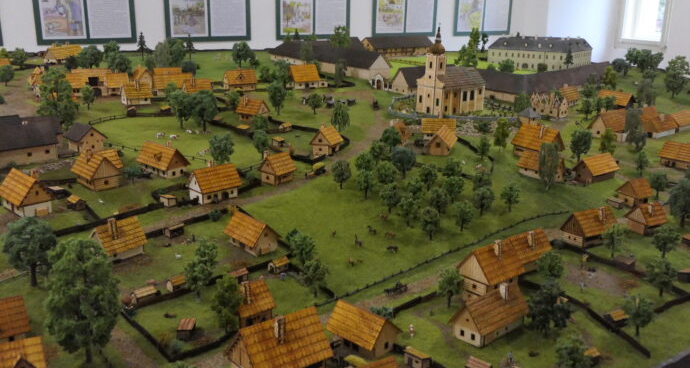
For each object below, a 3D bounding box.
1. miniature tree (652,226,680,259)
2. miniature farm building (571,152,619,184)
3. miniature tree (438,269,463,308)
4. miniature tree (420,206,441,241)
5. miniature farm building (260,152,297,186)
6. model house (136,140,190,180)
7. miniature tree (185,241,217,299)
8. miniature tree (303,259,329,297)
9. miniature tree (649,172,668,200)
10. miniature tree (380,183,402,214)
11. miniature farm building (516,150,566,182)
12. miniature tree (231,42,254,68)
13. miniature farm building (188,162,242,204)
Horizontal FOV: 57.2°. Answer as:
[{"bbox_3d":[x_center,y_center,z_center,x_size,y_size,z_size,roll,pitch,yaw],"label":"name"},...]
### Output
[{"bbox_3d":[0.663,0.122,1.304,0.057,0.067,0.057,1,19,0],"label":"miniature tree"},{"bbox_3d":[0.806,-0.053,2.030,0.144,0.071,0.075,-12,22,-35],"label":"miniature farm building"},{"bbox_3d":[0.198,0.197,1.184,0.045,0.081,0.045,1,17,0],"label":"miniature tree"},{"bbox_3d":[0.182,0.086,1.341,0.042,0.073,0.042,1,19,0],"label":"miniature tree"},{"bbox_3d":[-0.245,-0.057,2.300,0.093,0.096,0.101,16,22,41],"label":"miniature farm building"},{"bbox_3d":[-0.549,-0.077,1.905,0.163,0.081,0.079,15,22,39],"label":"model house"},{"bbox_3d":[-0.295,0.177,1.281,0.068,0.121,0.064,-3,18,-14],"label":"miniature tree"},{"bbox_3d":[-0.057,0.182,1.221,0.050,0.078,0.050,1,17,0],"label":"miniature tree"},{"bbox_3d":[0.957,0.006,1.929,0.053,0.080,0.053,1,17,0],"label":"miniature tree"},{"bbox_3d":[0.108,0.035,1.470,0.048,0.072,0.048,1,19,0],"label":"miniature tree"},{"bbox_3d":[0.554,-0.051,1.785,0.118,0.062,0.056,17,24,41],"label":"miniature farm building"},{"bbox_3d":[-0.612,-0.758,3.731,0.121,0.140,0.115,-2,18,-9],"label":"miniature tree"},{"bbox_3d":[-0.391,-0.015,1.889,0.139,0.119,0.092,-14,23,-40],"label":"miniature farm building"}]

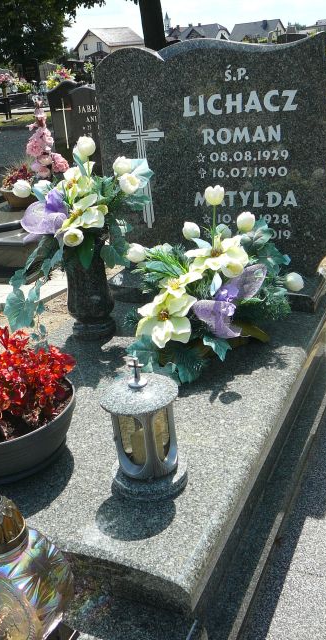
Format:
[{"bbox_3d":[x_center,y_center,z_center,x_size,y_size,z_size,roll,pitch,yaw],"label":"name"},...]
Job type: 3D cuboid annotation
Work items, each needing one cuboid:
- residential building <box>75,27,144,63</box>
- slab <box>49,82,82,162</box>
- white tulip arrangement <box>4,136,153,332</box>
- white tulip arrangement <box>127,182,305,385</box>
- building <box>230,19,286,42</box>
[{"bbox_3d":[-10.335,-52.639,125.000,8.800,7.200,10.500,12,29,36],"label":"residential building"},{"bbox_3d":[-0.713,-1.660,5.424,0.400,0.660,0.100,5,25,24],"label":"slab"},{"bbox_3d":[-0.298,-0.299,2.387,0.530,0.700,0.380,5,25,24],"label":"white tulip arrangement"},{"bbox_3d":[0.163,-0.161,2.217,0.540,0.570,0.400,5,25,24],"label":"white tulip arrangement"},{"bbox_3d":[18.985,-56.954,130.000,10.500,6.800,8.500,7,26,27],"label":"building"}]

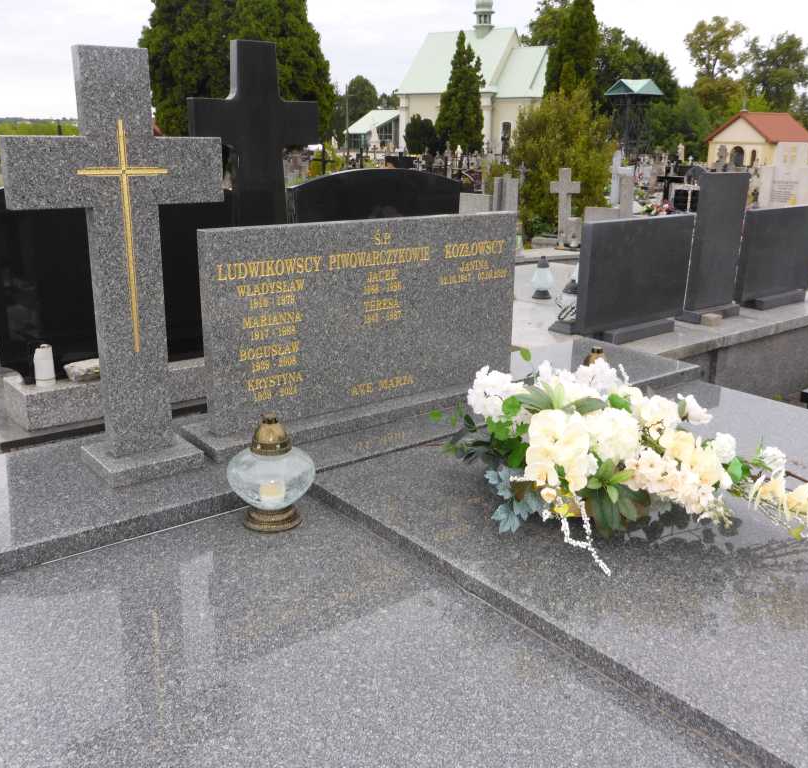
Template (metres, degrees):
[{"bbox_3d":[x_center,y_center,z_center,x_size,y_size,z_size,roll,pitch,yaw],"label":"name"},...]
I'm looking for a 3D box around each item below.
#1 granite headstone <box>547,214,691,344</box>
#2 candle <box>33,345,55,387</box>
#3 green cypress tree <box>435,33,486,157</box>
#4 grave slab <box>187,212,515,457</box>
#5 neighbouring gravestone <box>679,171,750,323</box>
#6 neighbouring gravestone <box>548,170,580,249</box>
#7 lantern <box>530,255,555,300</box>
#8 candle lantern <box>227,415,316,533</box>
[{"bbox_3d":[1.188,-0.567,4.358,0.876,0.605,0.314,-12,22,-37],"label":"granite headstone"},{"bbox_3d":[-1.370,-0.071,3.142,0.070,0.155,0.070,-12,21,-37],"label":"candle"},{"bbox_3d":[3.820,-19.573,56.000,2.800,7.800,2.800,1,17,0],"label":"green cypress tree"},{"bbox_3d":[-0.083,-0.220,2.727,1.306,0.628,0.221,-12,22,-37],"label":"grave slab"},{"bbox_3d":[2.045,-0.909,5.475,0.595,0.946,0.250,-12,21,-37],"label":"neighbouring gravestone"},{"bbox_3d":[1.793,-1.931,9.143,0.365,0.867,0.115,-12,21,-37],"label":"neighbouring gravestone"},{"bbox_3d":[0.892,-0.690,5.279,0.138,0.275,0.138,-12,21,-37],"label":"lantern"},{"bbox_3d":[-0.394,0.246,2.466,0.262,0.347,0.262,1,17,0],"label":"candle lantern"}]

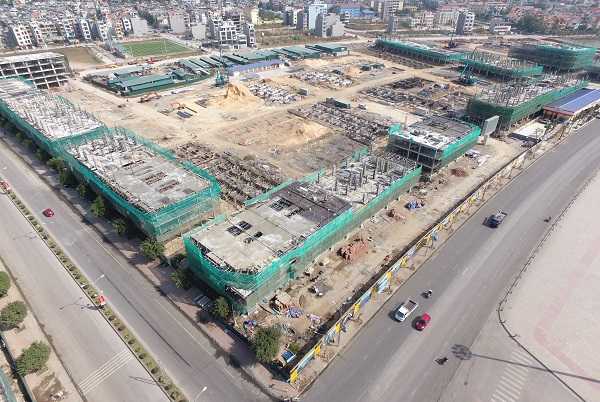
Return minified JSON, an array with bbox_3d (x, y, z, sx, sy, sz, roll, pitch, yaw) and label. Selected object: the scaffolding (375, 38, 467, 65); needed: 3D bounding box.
[{"bbox_3d":[84.320,-109.180,251.870,16.210,5.790,76.300,-14,35,-20],"label":"scaffolding"}]

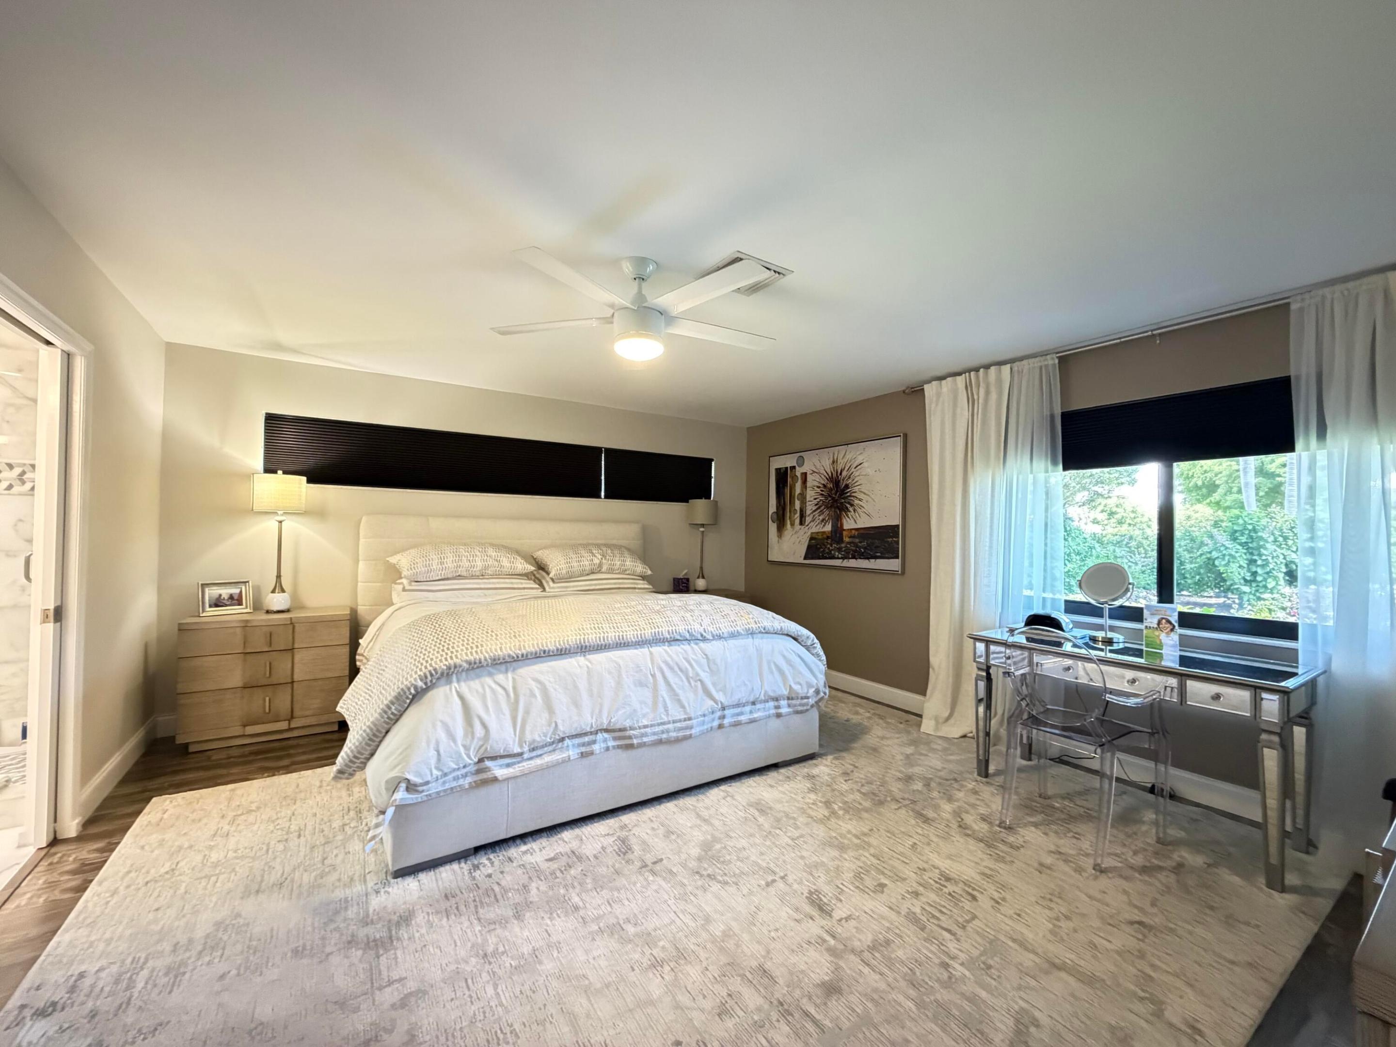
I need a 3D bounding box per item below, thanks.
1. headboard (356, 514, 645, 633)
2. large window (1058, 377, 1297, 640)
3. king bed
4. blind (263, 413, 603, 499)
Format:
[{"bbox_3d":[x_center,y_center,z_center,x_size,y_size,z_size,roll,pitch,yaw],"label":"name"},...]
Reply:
[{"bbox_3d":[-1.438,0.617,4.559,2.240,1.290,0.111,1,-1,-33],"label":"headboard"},{"bbox_3d":[2.404,-0.065,2.900,0.105,1.180,1.499,1,-1,-32],"label":"large window"},{"bbox_3d":[-0.817,0.660,3.643,2.367,1.348,2.275,1,-1,-32],"label":"king bed"},{"bbox_3d":[-1.869,-0.480,4.401,2.405,0.455,0.053,1,-1,-32],"label":"blind"}]

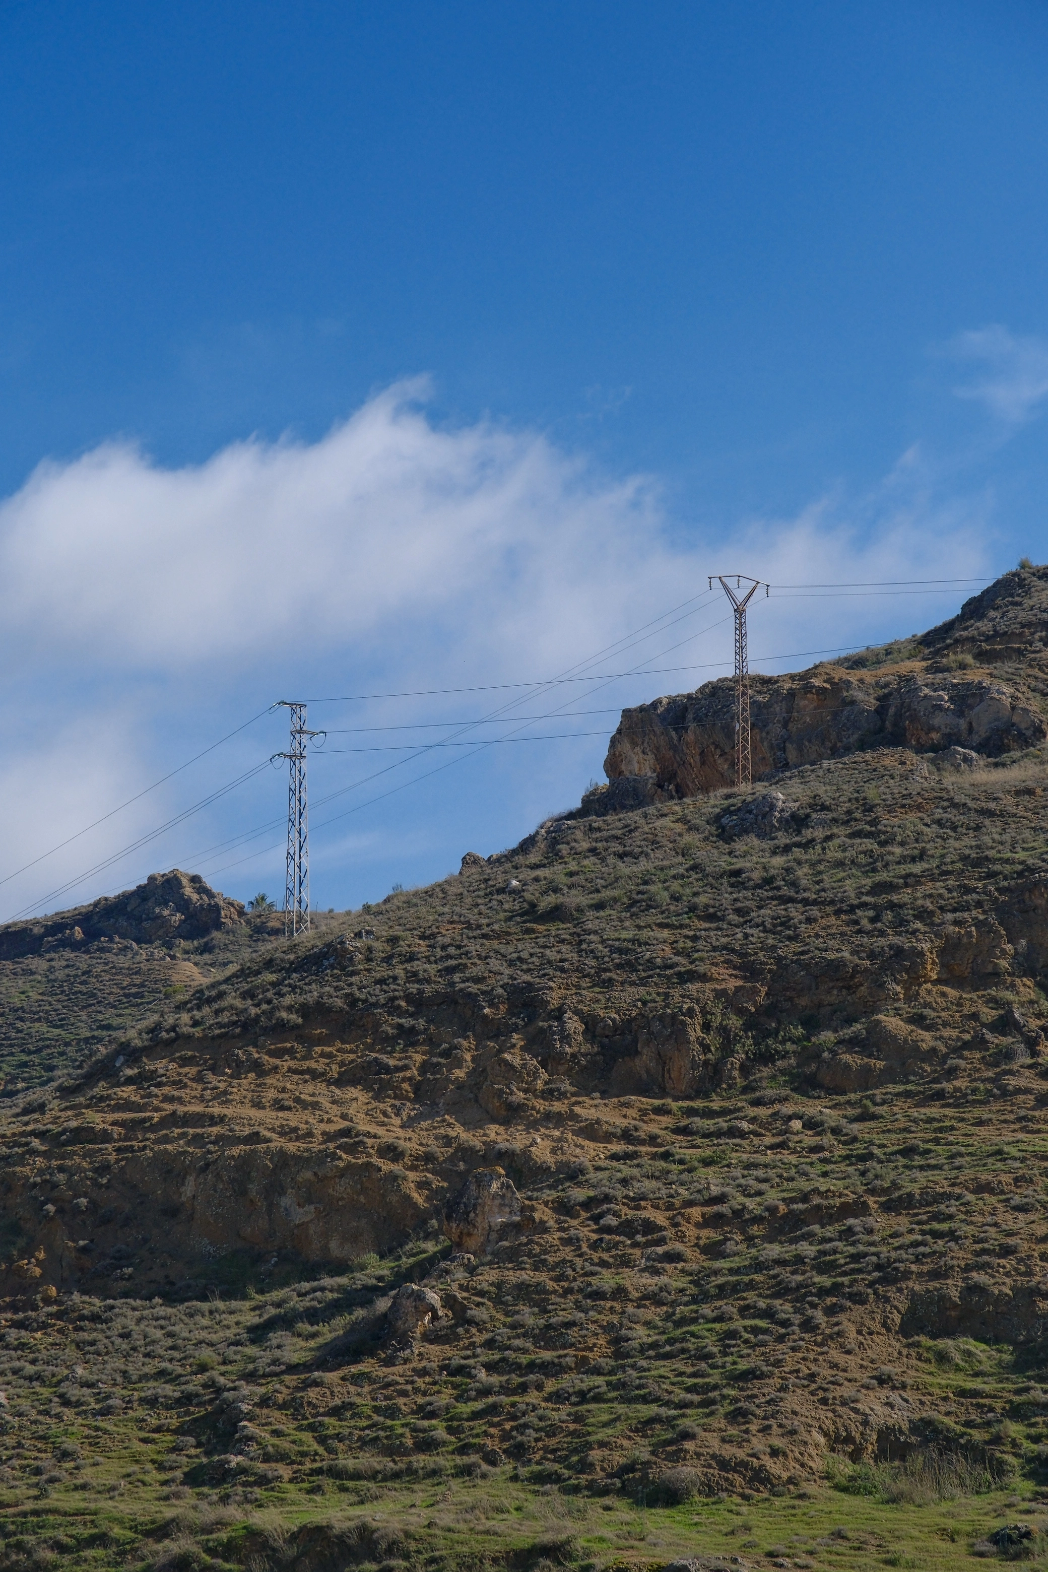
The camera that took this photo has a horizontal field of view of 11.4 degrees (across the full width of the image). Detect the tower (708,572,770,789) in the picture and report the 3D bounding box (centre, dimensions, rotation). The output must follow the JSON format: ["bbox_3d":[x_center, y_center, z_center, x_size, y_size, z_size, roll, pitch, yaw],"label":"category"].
[{"bbox_3d":[12.808,-6.176,310.000,4.150,12.750,0.700,5,-12,-30],"label":"tower"}]

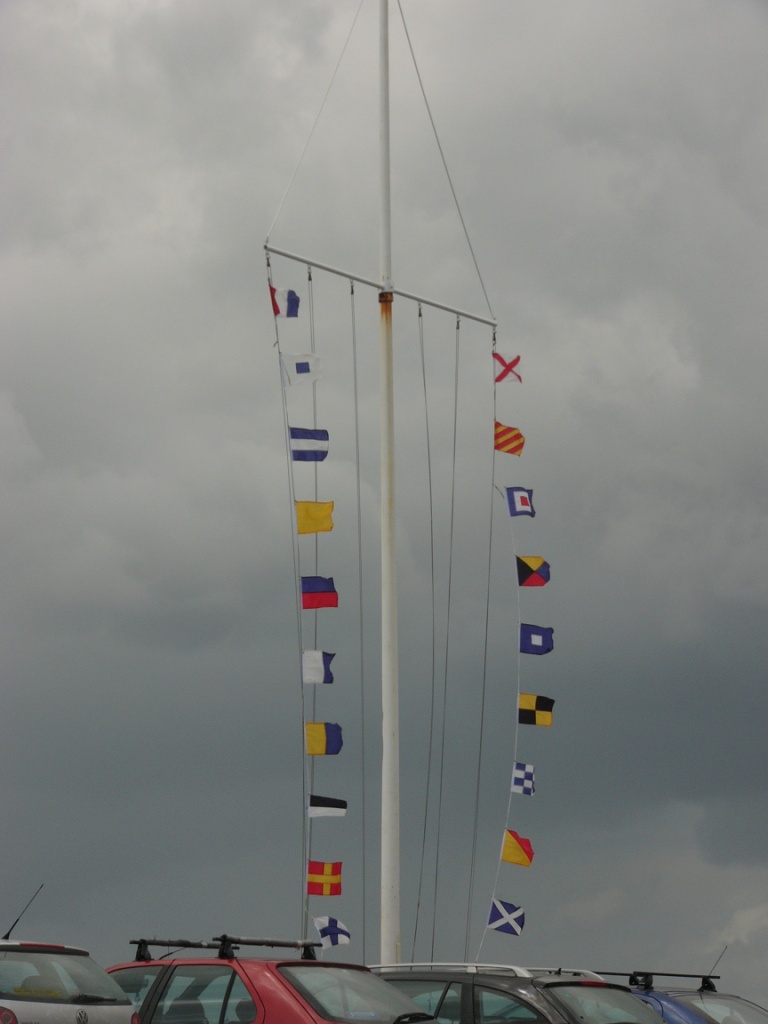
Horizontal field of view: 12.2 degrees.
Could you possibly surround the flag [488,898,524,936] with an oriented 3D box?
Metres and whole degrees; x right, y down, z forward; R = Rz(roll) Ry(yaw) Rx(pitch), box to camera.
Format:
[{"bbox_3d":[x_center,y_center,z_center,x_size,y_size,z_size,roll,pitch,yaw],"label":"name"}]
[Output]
[{"bbox_3d":[1.348,4.481,39.556,0.365,0.359,0.070,13,-9,2],"label":"flag"}]

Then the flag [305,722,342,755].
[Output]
[{"bbox_3d":[-0.624,2.362,37.251,0.390,0.333,0.070,-1,-10,0],"label":"flag"}]

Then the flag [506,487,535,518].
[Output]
[{"bbox_3d":[1.492,-0.115,39.136,0.322,0.328,0.070,1,-9,-10],"label":"flag"}]

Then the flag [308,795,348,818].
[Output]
[{"bbox_3d":[-0.577,3.059,37.185,0.395,0.234,0.070,2,-10,0],"label":"flag"}]

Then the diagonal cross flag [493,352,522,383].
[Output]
[{"bbox_3d":[1.360,-1.592,39.429,0.331,0.331,0.070,2,-10,-15],"label":"diagonal cross flag"}]

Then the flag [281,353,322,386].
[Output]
[{"bbox_3d":[-0.867,-1.503,37.623,0.420,0.342,0.070,-5,-10,-1],"label":"flag"}]

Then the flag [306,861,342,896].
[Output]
[{"bbox_3d":[-0.612,3.795,37.115,0.353,0.342,0.070,0,-10,0],"label":"flag"}]

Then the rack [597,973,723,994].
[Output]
[{"bbox_3d":[1.985,3.599,27.377,0.750,0.150,1.200,-6,-11,33],"label":"rack"}]

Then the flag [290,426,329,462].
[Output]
[{"bbox_3d":[-0.781,-0.719,37.547,0.404,0.346,0.070,-3,-10,-1],"label":"flag"}]

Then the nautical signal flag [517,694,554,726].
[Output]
[{"bbox_3d":[1.647,2.133,38.664,0.385,0.346,0.070,4,-10,-9],"label":"nautical signal flag"}]

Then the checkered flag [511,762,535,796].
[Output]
[{"bbox_3d":[1.487,2.873,38.442,0.274,0.334,0.070,10,-13,-23],"label":"checkered flag"}]

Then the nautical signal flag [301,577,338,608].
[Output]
[{"bbox_3d":[-0.644,0.804,35.744,0.363,0.320,0.070,1,-9,-8],"label":"nautical signal flag"}]

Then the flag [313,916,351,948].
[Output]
[{"bbox_3d":[-0.544,4.354,37.062,0.342,0.326,0.070,-10,-10,-2],"label":"flag"}]

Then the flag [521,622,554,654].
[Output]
[{"bbox_3d":[1.722,1.424,40.297,0.377,0.343,0.070,3,-10,0],"label":"flag"}]

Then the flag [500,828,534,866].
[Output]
[{"bbox_3d":[1.429,3.592,38.323,0.328,0.355,0.070,10,-11,-8],"label":"flag"}]

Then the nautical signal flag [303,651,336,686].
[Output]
[{"bbox_3d":[-0.652,1.548,35.621,0.332,0.329,0.070,1,-9,-8],"label":"nautical signal flag"}]

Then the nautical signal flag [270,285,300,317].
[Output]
[{"bbox_3d":[-0.991,-2.129,36.024,0.307,0.313,0.070,1,-9,-10],"label":"nautical signal flag"}]

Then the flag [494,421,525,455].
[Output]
[{"bbox_3d":[1.376,-0.806,39.249,0.341,0.351,0.070,6,-11,-14],"label":"flag"}]

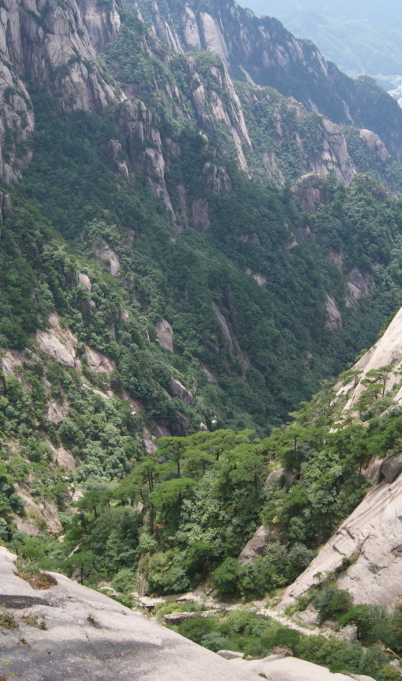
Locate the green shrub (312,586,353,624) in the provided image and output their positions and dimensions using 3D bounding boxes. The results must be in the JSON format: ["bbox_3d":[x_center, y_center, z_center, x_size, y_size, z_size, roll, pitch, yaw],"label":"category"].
[{"bbox_3d":[13.280,26.750,77.470,4.270,3.610,3.740,0,27,0],"label":"green shrub"}]

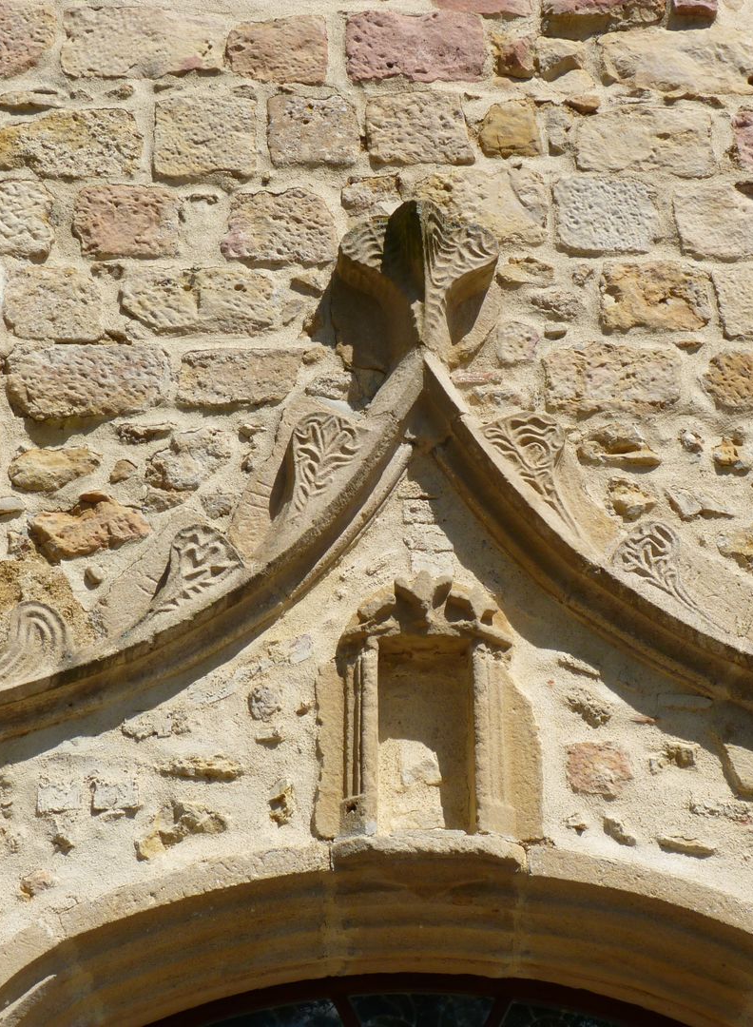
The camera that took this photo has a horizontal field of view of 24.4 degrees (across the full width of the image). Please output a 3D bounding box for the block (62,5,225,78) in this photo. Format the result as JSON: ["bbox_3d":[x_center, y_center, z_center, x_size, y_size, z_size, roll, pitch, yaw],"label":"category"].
[{"bbox_3d":[-0.706,-1.377,5.383,0.491,0.292,0.240,0,-28,0],"label":"block"}]

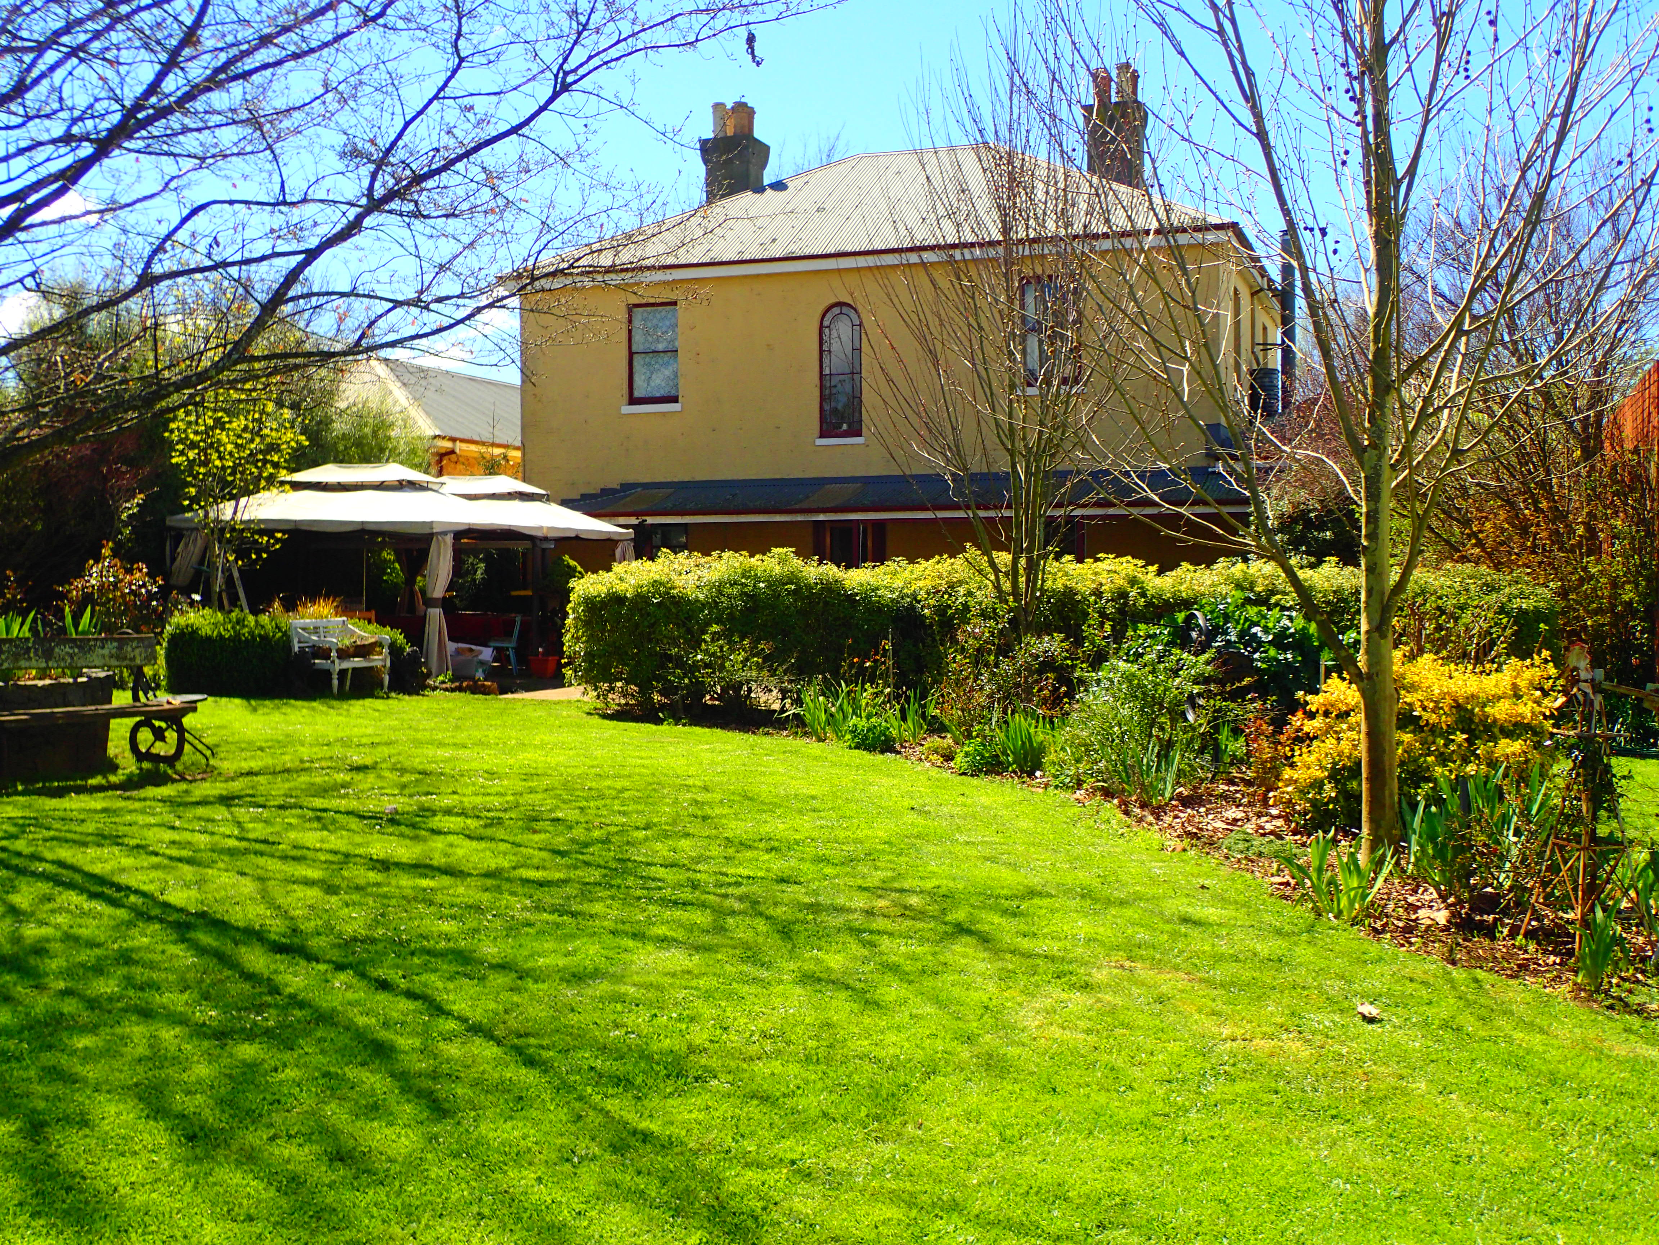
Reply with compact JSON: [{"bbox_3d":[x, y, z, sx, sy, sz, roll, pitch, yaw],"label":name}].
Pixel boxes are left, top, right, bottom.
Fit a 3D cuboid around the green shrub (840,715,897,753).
[{"bbox_3d":[0.315,0.889,14.522,0.455,0.294,0.440,0,1,0],"label":"green shrub"}]

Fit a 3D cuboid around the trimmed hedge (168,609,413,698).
[{"bbox_3d":[-6.510,0.359,21.982,2.750,0.950,1.150,0,1,0],"label":"trimmed hedge"}]

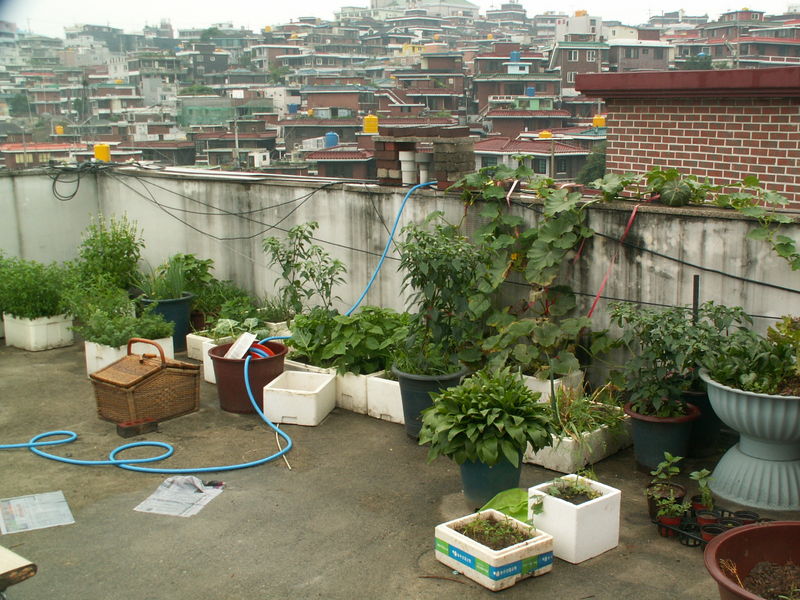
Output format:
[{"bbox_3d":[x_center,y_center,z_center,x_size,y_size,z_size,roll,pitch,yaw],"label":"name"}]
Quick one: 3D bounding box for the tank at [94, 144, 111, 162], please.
[{"bbox_3d":[-20.955,-10.298,70.000,1.120,1.300,1.120,0,11,0],"label":"tank"}]

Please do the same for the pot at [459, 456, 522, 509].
[{"bbox_3d":[0.391,0.733,4.275,0.285,0.270,0.285,0,10,0],"label":"pot"}]

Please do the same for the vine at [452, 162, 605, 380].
[{"bbox_3d":[0.660,-0.154,5.237,0.750,1.120,0.450,11,15,43],"label":"vine"}]

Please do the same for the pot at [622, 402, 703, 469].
[{"bbox_3d":[1.239,0.649,4.720,0.342,0.276,0.342,0,10,0],"label":"pot"}]

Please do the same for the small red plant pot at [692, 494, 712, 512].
[{"bbox_3d":[1.258,0.860,4.140,0.086,0.078,0.086,0,10,0],"label":"small red plant pot"}]

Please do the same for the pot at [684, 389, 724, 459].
[{"bbox_3d":[1.424,0.574,4.716,0.280,0.314,0.280,0,11,0],"label":"pot"}]

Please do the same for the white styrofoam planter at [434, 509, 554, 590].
[{"bbox_3d":[0.336,0.893,3.566,0.271,0.124,0.321,-8,14,-36],"label":"white styrofoam planter"}]

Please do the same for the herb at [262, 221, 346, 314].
[{"bbox_3d":[-0.641,-0.208,6.670,0.536,0.638,0.450,0,10,0],"label":"herb"}]

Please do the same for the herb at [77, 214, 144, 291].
[{"bbox_3d":[-2.187,-0.359,7.507,0.483,0.574,0.450,0,10,0],"label":"herb"}]

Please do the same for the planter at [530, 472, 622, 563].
[{"bbox_3d":[0.653,0.815,3.726,0.241,0.217,0.236,-9,14,-38],"label":"planter"}]

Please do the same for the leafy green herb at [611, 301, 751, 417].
[{"bbox_3d":[1.340,0.279,4.746,0.622,0.510,0.500,0,10,0],"label":"leafy green herb"}]

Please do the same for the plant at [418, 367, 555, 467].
[{"bbox_3d":[0.369,0.438,4.030,0.540,0.370,0.520,0,11,0],"label":"plant"}]

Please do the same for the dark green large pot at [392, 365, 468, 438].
[{"bbox_3d":[0.157,0.521,5.205,0.395,0.352,0.395,0,10,0],"label":"dark green large pot"}]

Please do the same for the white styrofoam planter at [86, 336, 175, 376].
[{"bbox_3d":[-1.722,0.370,6.343,0.325,0.245,0.440,8,13,38],"label":"white styrofoam planter"}]

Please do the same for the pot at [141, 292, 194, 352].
[{"bbox_3d":[-1.586,0.153,6.733,0.391,0.355,0.391,0,11,0],"label":"pot"}]

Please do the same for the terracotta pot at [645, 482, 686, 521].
[{"bbox_3d":[1.062,0.818,3.933,0.154,0.134,0.154,0,11,0],"label":"terracotta pot"}]

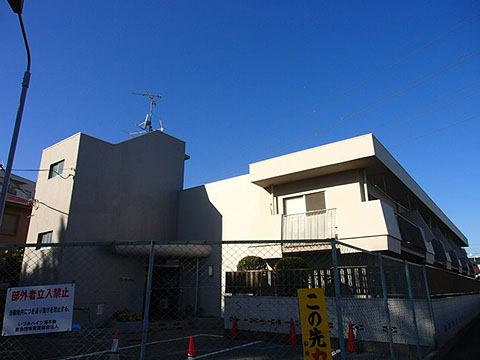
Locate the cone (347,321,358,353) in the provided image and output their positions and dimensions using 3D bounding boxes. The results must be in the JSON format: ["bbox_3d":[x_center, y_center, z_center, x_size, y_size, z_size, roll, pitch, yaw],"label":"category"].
[{"bbox_3d":[2.810,3.977,8.803,0.320,0.700,0.320,-5,-18,16],"label":"cone"}]

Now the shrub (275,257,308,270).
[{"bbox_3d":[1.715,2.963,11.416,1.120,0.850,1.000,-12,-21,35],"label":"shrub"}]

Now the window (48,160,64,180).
[{"bbox_3d":[-8.679,-0.479,16.425,1.360,0.750,0.150,-12,-21,35],"label":"window"}]

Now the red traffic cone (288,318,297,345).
[{"bbox_3d":[1.553,4.443,10.203,0.320,0.700,0.320,-2,-17,8],"label":"red traffic cone"}]

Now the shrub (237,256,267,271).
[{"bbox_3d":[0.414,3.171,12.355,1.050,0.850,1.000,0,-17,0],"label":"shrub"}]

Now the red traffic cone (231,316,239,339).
[{"bbox_3d":[-0.147,4.832,11.403,0.320,0.700,0.320,0,-17,-1],"label":"red traffic cone"}]

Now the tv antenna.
[{"bbox_3d":[-4.645,-3.383,17.504,1.450,2.050,0.950,4,-18,-13],"label":"tv antenna"}]

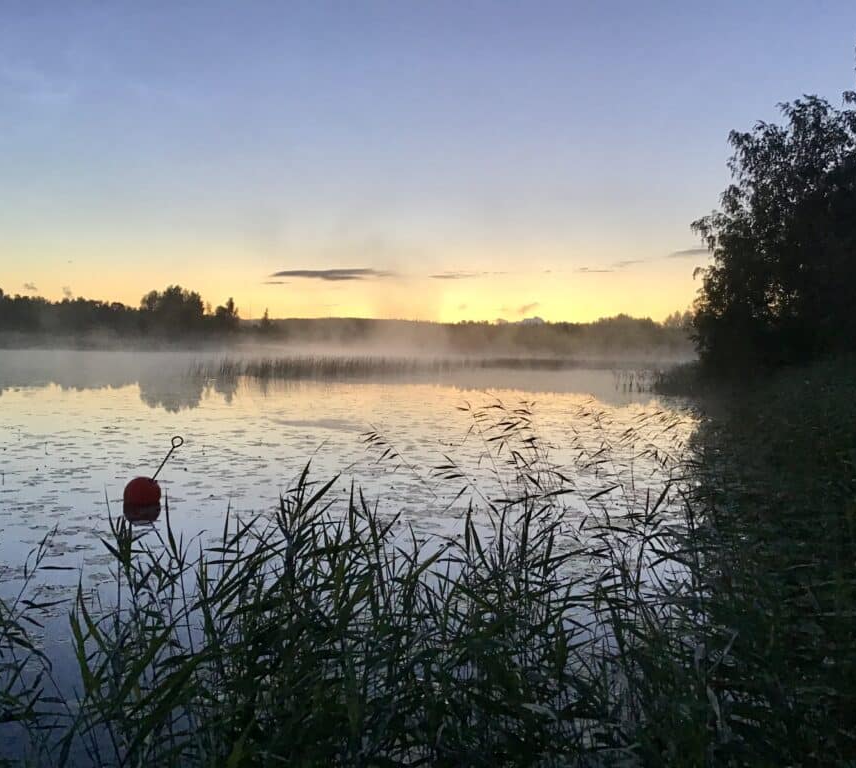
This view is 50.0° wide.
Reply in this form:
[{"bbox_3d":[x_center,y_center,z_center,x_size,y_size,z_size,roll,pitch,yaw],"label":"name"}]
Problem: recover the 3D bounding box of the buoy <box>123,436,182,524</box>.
[{"bbox_3d":[-2.844,0.953,9.600,0.392,0.958,0.392,33,0,-11],"label":"buoy"}]

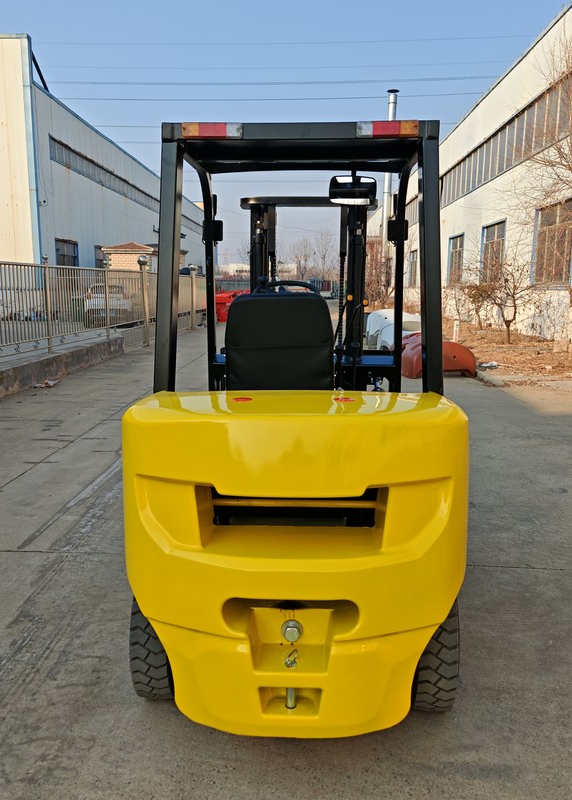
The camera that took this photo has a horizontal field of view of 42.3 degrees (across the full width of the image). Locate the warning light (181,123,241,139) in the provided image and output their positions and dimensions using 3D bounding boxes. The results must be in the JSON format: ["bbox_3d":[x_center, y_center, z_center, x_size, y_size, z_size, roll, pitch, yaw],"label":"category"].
[{"bbox_3d":[-0.243,-0.889,2.445,0.200,0.052,0.042,0,9,3],"label":"warning light"}]

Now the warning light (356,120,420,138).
[{"bbox_3d":[0.334,-0.884,2.420,0.202,0.052,0.042,0,9,3],"label":"warning light"}]

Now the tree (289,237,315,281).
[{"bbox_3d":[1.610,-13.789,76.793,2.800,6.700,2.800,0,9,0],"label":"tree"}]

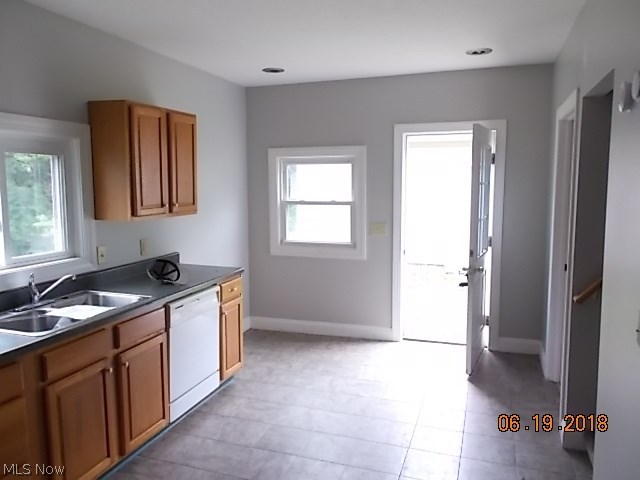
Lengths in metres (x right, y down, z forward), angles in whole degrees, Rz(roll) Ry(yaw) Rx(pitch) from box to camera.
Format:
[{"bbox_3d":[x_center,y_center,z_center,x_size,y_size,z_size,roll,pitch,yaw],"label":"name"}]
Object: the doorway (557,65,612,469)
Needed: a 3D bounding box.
[{"bbox_3d":[1.415,0.269,2.426,0.130,2.049,0.720,2,7,19],"label":"doorway"}]

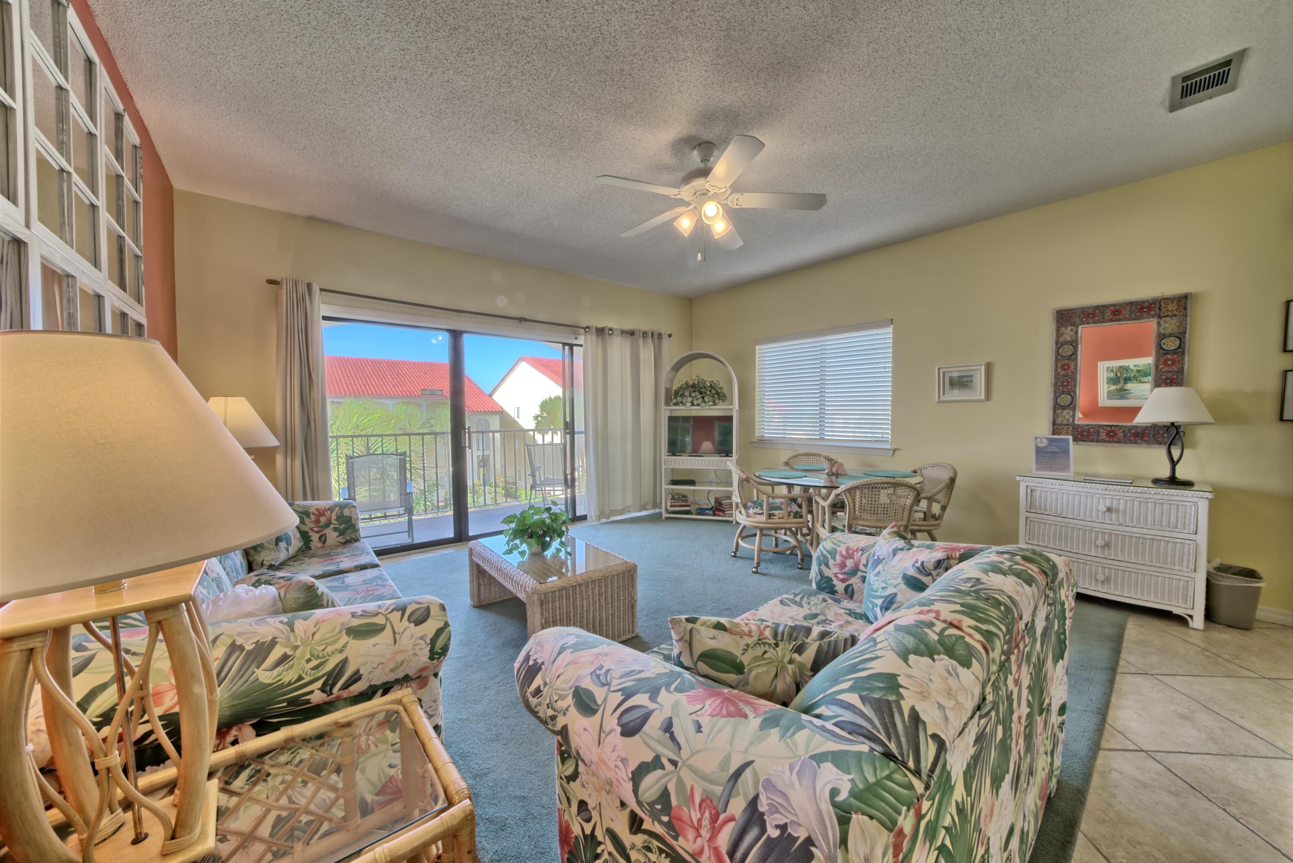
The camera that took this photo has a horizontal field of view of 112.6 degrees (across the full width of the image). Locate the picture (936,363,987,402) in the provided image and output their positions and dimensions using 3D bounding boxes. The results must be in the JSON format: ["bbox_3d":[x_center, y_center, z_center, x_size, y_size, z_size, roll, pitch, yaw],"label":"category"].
[{"bbox_3d":[2.638,-0.405,3.617,0.030,0.312,0.355,-3,4,-39],"label":"picture"}]

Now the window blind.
[{"bbox_3d":[1.883,-0.495,4.764,0.060,1.210,1.520,-2,3,-41],"label":"window blind"}]

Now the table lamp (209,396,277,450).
[{"bbox_3d":[-2.478,0.200,2.562,0.470,0.800,0.470,-3,4,-39],"label":"table lamp"}]

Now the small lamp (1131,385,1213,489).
[{"bbox_3d":[3.225,0.028,2.649,0.318,0.605,0.318,-3,4,-39],"label":"small lamp"}]

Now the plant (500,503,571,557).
[{"bbox_3d":[-0.654,0.589,2.607,0.410,0.320,0.400,0,2,0],"label":"plant"}]

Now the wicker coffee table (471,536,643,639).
[{"bbox_3d":[-0.595,0.924,2.579,0.610,0.400,1.010,-2,4,-37],"label":"wicker coffee table"}]

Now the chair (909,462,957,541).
[{"bbox_3d":[1.966,0.657,3.369,0.610,0.830,0.570,0,3,6],"label":"chair"}]

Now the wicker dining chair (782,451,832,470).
[{"bbox_3d":[1.647,0.656,4.162,0.580,0.850,0.600,0,2,6],"label":"wicker dining chair"}]

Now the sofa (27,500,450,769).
[{"bbox_3d":[-1.562,0.757,1.767,0.900,0.830,2.110,-2,3,-40],"label":"sofa"}]

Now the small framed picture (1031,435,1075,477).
[{"bbox_3d":[3.040,0.175,3.211,0.235,0.295,0.040,1,-3,25],"label":"small framed picture"}]

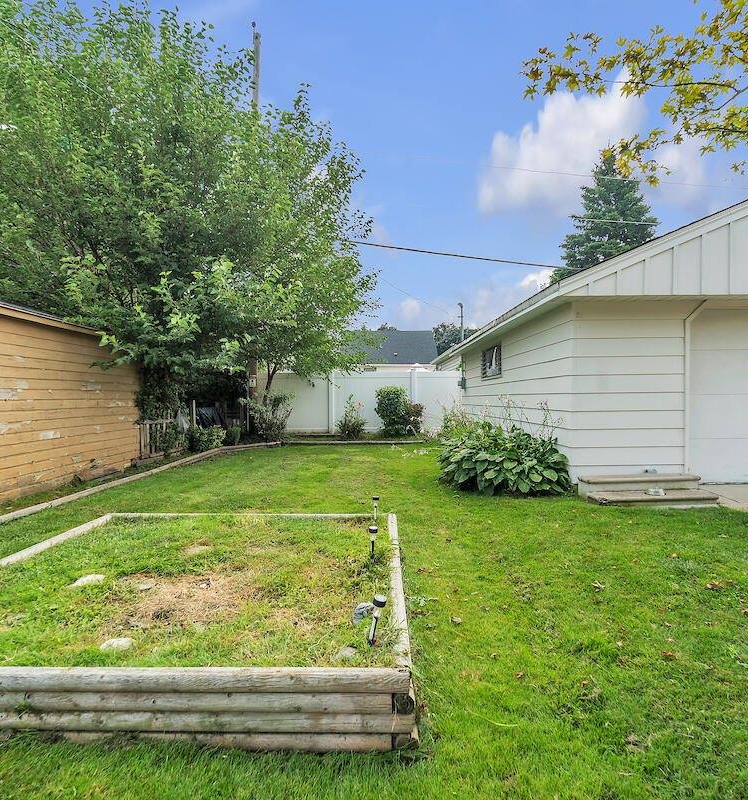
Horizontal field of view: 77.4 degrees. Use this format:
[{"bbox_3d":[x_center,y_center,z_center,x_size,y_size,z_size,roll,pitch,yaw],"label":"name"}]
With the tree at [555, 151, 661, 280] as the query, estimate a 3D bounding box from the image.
[{"bbox_3d":[12.300,-6.000,24.500,7.500,14.200,7.500,0,0,0],"label":"tree"}]

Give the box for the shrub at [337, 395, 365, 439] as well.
[{"bbox_3d":[-0.590,0.450,12.200,0.800,1.180,0.750,0,0,0],"label":"shrub"}]

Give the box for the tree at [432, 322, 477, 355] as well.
[{"bbox_3d":[6.300,-2.400,36.000,5.200,7.000,5.200,0,0,0],"label":"tree"}]

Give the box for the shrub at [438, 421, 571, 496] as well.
[{"bbox_3d":[1.560,0.740,6.150,1.450,0.680,1.650,0,0,0],"label":"shrub"}]

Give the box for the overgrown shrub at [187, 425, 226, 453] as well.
[{"bbox_3d":[-3.500,0.780,9.800,0.850,0.570,0.800,0,0,0],"label":"overgrown shrub"}]

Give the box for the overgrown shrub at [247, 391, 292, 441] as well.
[{"bbox_3d":[-2.720,0.420,12.100,1.220,1.240,1.100,0,0,0],"label":"overgrown shrub"}]

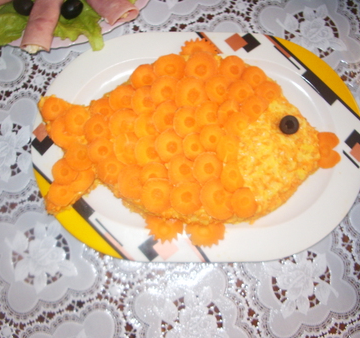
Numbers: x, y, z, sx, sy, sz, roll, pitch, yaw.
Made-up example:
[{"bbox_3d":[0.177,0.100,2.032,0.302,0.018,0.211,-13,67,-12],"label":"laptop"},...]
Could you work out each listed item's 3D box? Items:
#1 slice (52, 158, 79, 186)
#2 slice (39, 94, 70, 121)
[{"bbox_3d":[-0.114,0.003,0.452,0.027,0.005,0.027,0,82,3],"label":"slice"},{"bbox_3d":[-0.124,-0.060,0.454,0.027,0.004,0.027,0,78,3],"label":"slice"}]

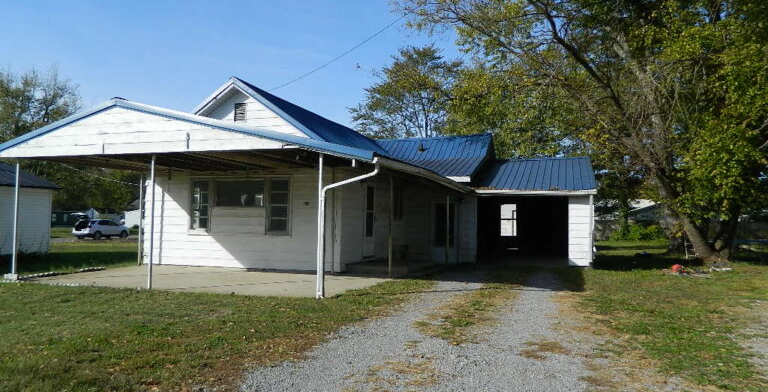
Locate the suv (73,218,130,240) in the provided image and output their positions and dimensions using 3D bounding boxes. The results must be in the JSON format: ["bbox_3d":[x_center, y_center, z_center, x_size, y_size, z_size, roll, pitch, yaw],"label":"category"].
[{"bbox_3d":[-23.397,2.789,46.279,1.860,1.680,4.650,0,-3,17],"label":"suv"}]

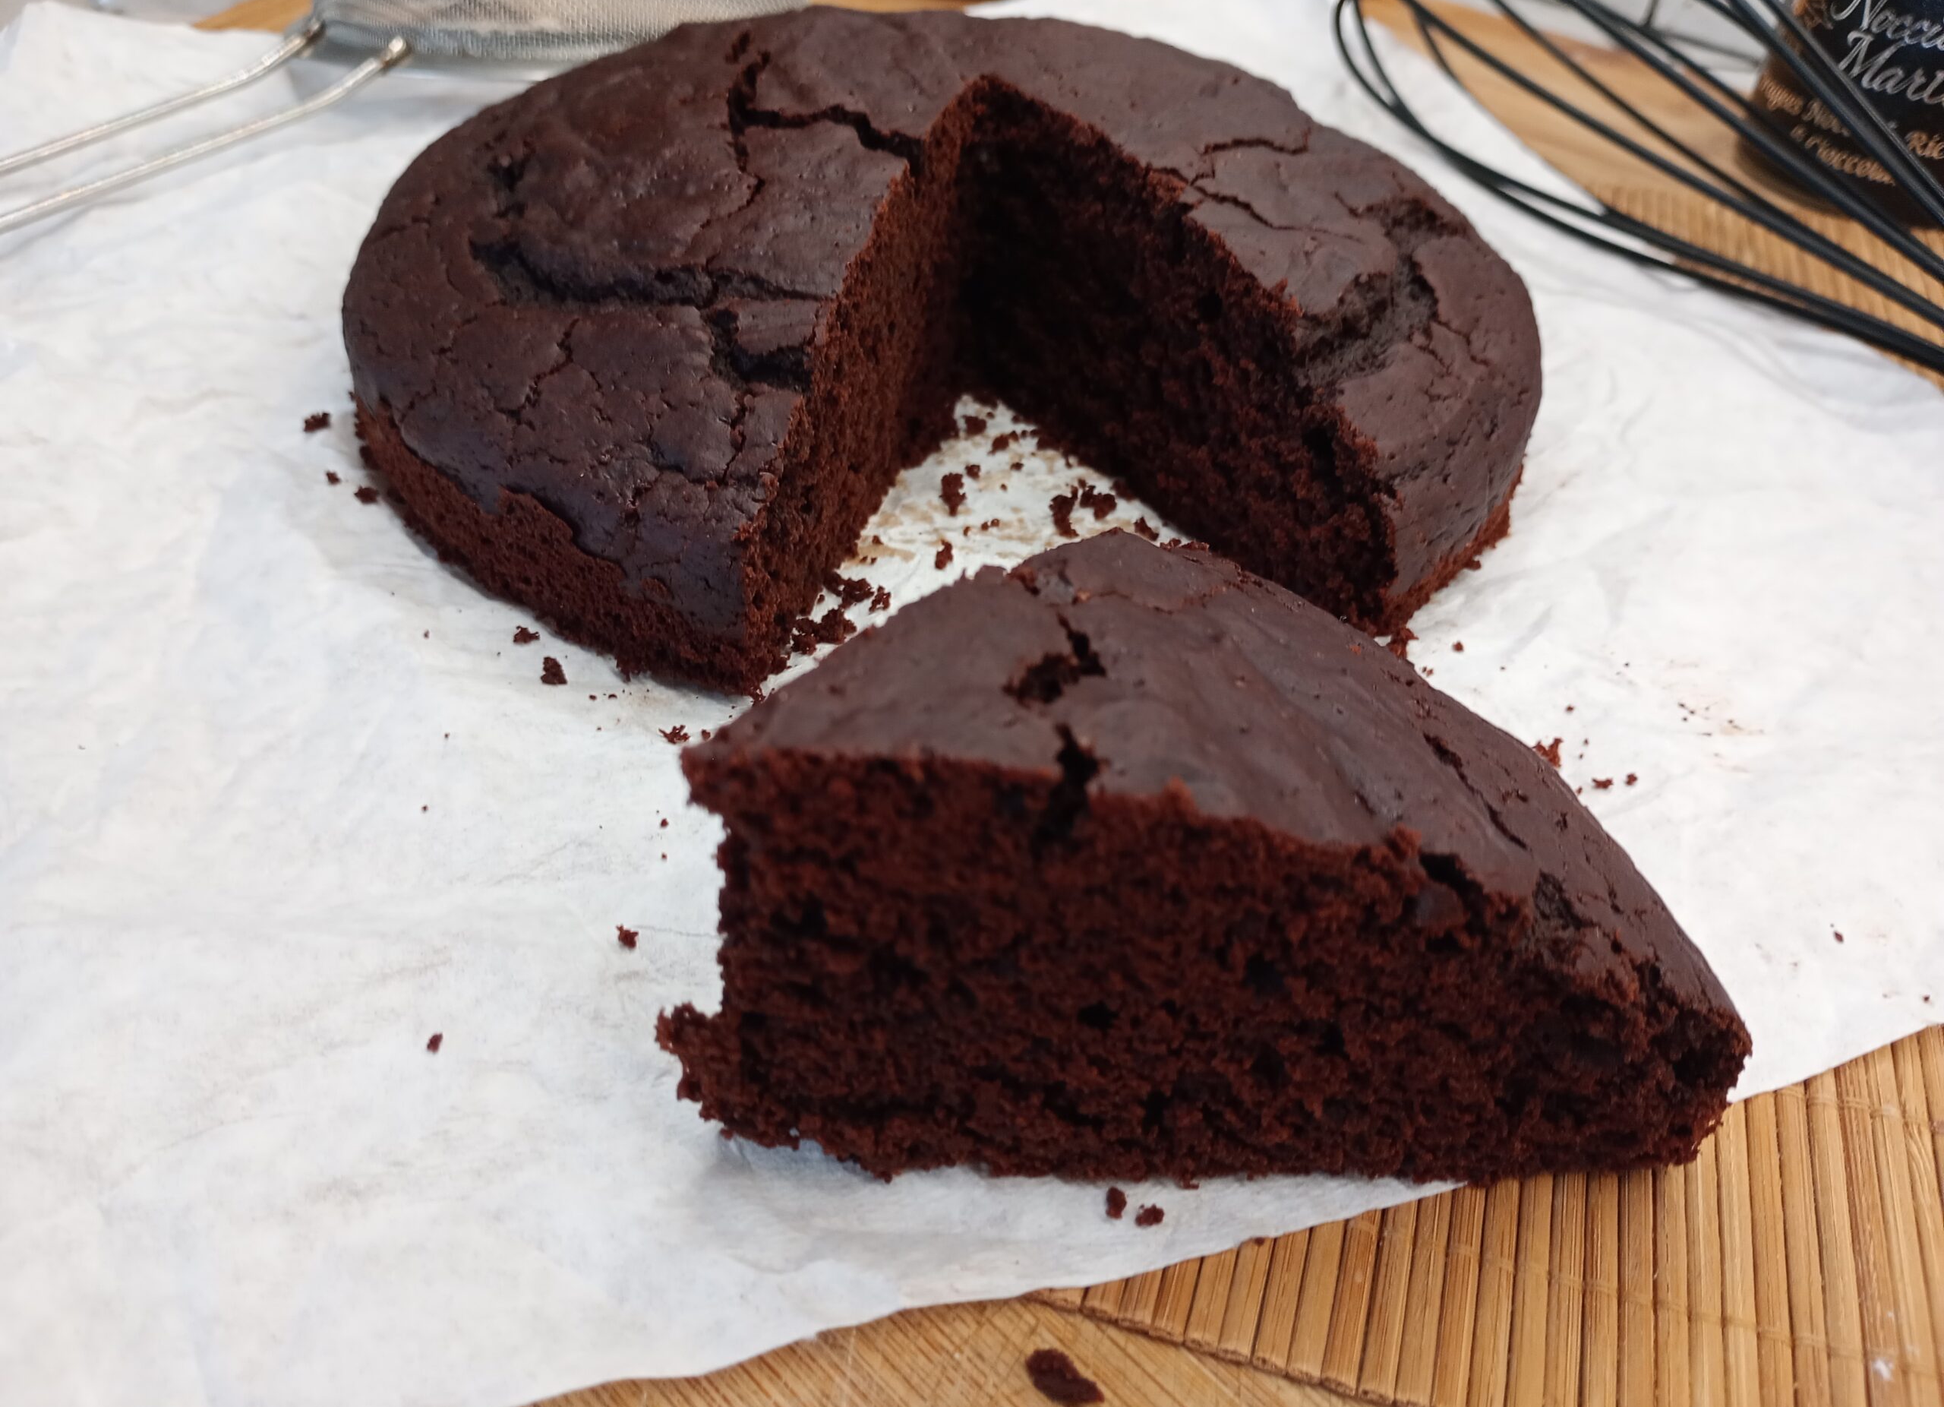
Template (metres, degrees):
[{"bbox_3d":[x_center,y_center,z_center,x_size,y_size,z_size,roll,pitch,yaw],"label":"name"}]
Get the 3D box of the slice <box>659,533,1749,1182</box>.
[{"bbox_3d":[0.025,0.000,0.185,0.111,0.056,0.086,2,39,-4],"label":"slice"}]

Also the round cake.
[{"bbox_3d":[-0.003,-0.089,0.294,0.218,0.056,0.212,-5,40,-12],"label":"round cake"}]

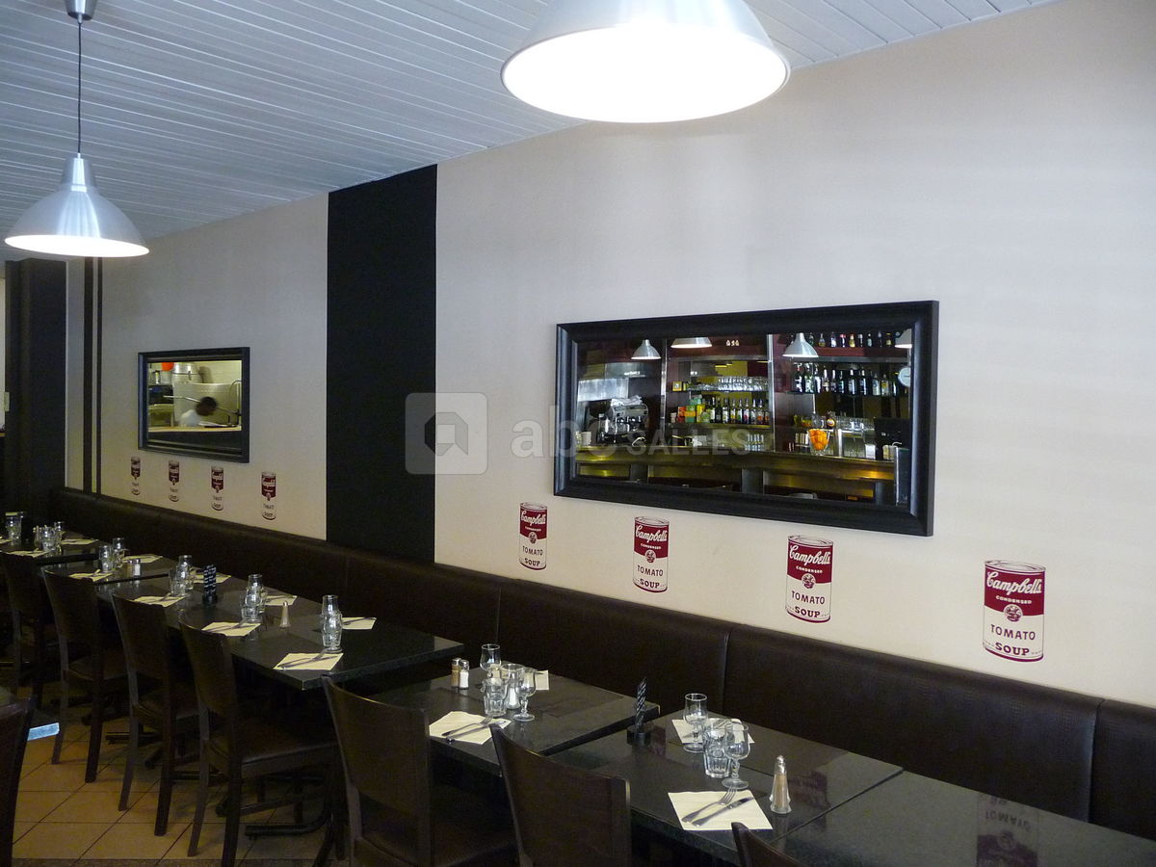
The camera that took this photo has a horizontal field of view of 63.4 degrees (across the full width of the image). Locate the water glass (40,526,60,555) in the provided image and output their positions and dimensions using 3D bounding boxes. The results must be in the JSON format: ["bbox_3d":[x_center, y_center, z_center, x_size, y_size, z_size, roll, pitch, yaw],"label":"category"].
[{"bbox_3d":[-3.146,0.646,5.577,0.082,0.150,0.082,3,2,43],"label":"water glass"}]

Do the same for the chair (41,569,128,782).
[{"bbox_3d":[-2.168,1.099,4.429,0.430,0.890,0.500,2,2,39],"label":"chair"}]

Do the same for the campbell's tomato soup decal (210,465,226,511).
[{"bbox_3d":[-2.446,0.372,6.338,0.186,0.307,0.010,3,3,43],"label":"campbell's tomato soup decal"}]

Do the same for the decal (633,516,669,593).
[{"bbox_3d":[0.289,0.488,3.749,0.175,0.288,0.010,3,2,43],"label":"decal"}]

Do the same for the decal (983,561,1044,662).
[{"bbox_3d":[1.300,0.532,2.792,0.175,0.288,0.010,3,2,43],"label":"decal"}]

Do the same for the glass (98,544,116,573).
[{"bbox_3d":[-2.542,0.678,5.052,0.075,0.138,0.075,3,2,43],"label":"glass"}]

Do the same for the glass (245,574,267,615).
[{"bbox_3d":[-1.436,0.730,4.166,0.072,0.155,0.072,3,3,43],"label":"glass"}]

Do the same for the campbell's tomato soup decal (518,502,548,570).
[{"bbox_3d":[-0.204,0.472,4.259,0.186,0.307,0.010,3,3,43],"label":"campbell's tomato soup decal"}]

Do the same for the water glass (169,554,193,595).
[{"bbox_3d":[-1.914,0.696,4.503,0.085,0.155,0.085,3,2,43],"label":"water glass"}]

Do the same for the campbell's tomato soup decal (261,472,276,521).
[{"bbox_3d":[-1.949,0.394,5.877,0.186,0.307,0.010,3,3,43],"label":"campbell's tomato soup decal"}]

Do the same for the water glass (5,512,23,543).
[{"bbox_3d":[-3.705,0.630,6.141,0.080,0.160,0.080,3,3,43],"label":"water glass"}]

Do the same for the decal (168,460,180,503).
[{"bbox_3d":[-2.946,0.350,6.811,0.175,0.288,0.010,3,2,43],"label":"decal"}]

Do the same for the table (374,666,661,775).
[{"bbox_3d":[-0.242,1.228,2.947,0.726,0.760,0.685,3,2,43],"label":"table"}]

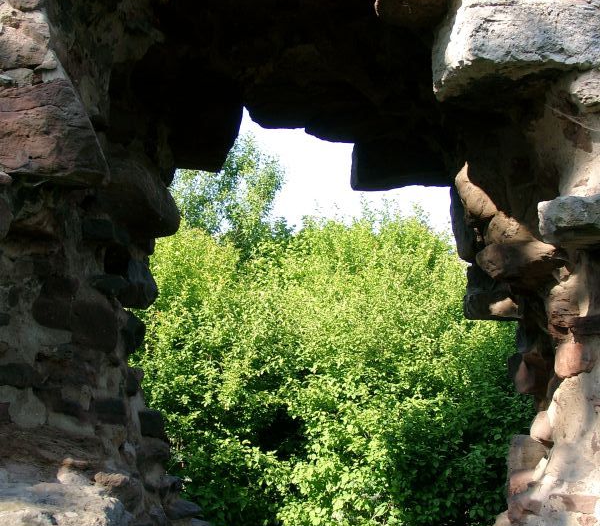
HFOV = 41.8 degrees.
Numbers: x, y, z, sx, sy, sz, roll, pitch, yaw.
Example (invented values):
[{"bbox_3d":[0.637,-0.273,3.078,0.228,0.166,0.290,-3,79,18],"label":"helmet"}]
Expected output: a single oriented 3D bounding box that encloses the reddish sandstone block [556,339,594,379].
[{"bbox_3d":[1.013,0.356,2.900,0.140,0.140,0.150,1,2,17],"label":"reddish sandstone block"}]

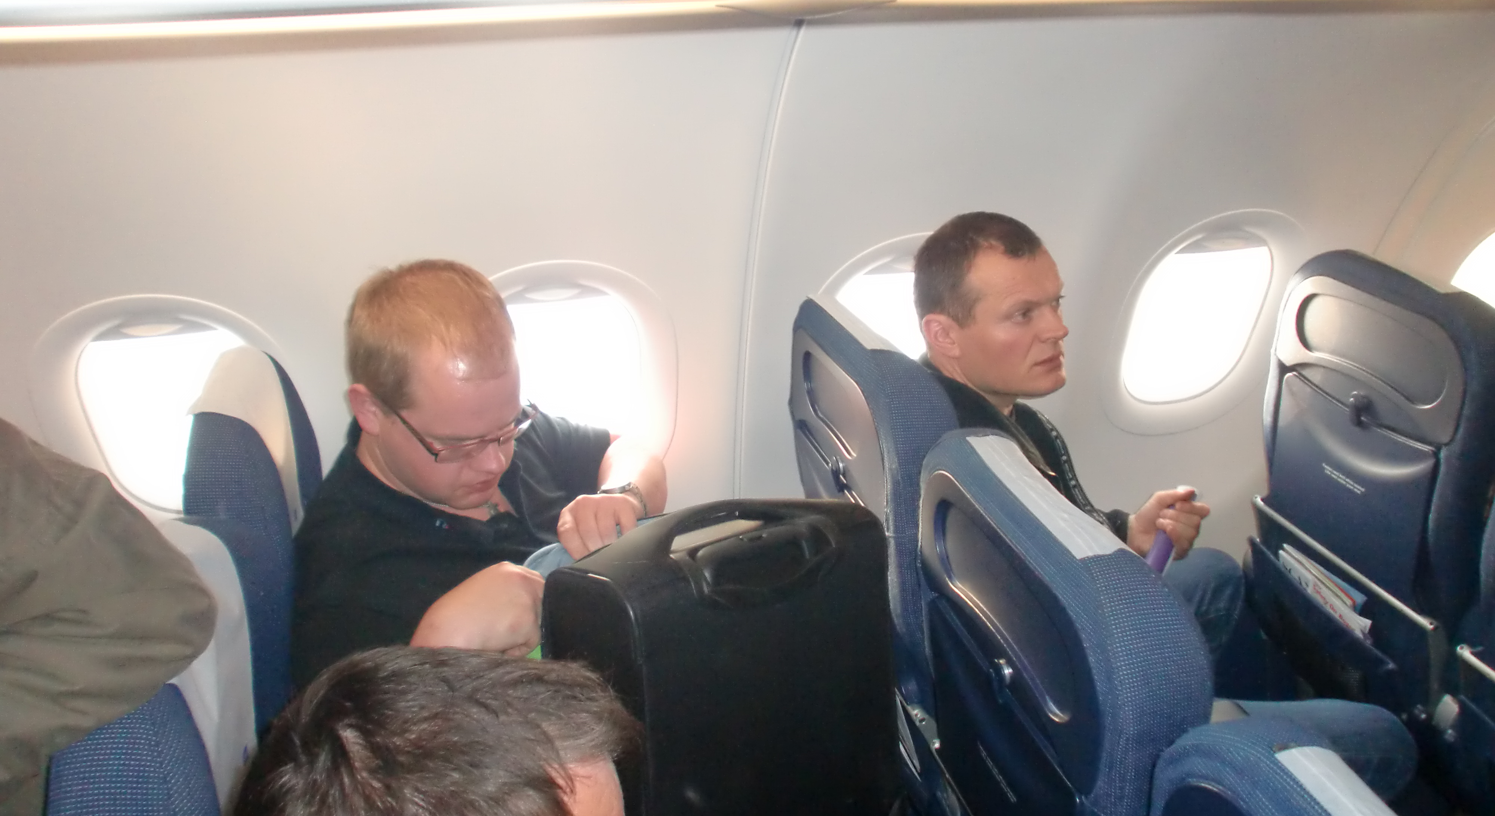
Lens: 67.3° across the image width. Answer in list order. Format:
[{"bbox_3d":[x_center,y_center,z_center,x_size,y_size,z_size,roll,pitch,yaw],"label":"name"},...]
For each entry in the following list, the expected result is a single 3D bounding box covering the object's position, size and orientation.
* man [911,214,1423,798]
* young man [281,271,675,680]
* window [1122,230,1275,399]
[{"bbox_3d":[0.570,0.338,1.680,0.760,1.260,0.570,-5,24,-9],"label":"man"},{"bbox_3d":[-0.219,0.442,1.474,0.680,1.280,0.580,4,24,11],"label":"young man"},{"bbox_3d":[0.763,-0.143,1.900,0.250,0.355,0.050,-6,38,-11],"label":"window"}]

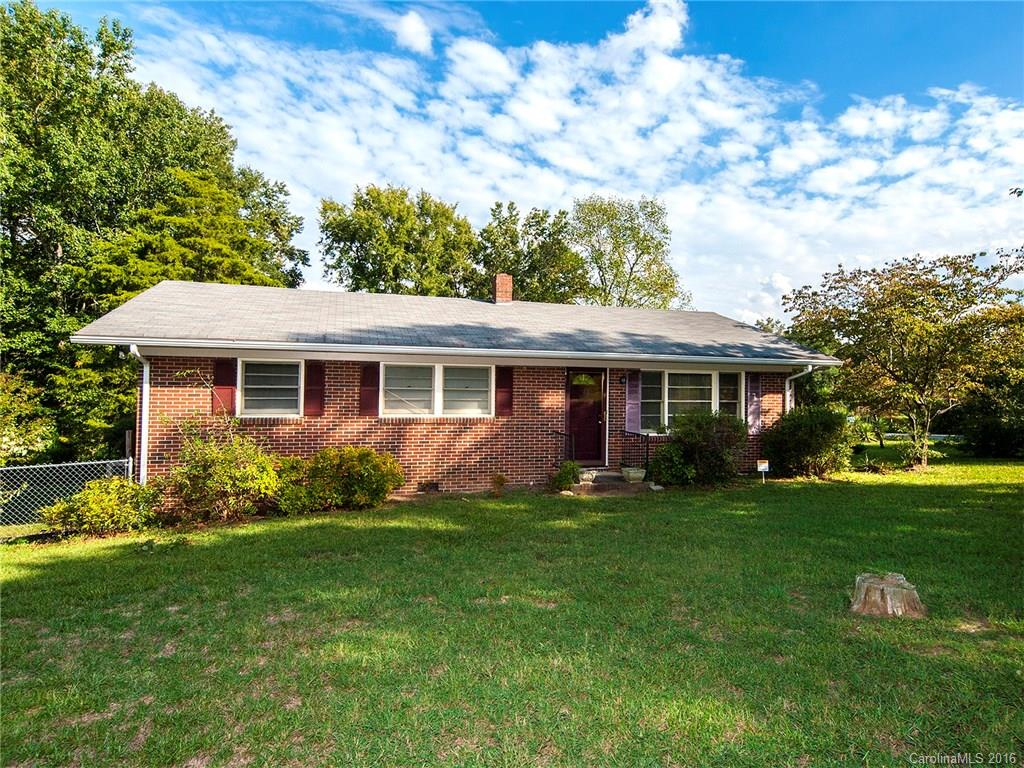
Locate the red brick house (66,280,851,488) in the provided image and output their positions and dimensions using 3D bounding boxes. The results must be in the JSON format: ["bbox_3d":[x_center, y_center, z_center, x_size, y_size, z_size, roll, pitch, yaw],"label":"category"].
[{"bbox_3d":[-1.034,-0.259,15.913,14.950,5.200,9.600,1,-1,-16],"label":"red brick house"}]

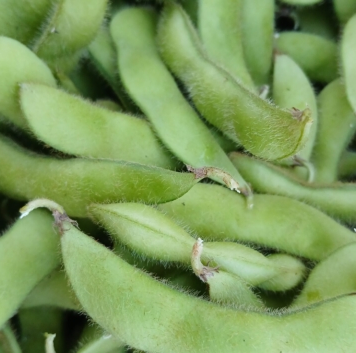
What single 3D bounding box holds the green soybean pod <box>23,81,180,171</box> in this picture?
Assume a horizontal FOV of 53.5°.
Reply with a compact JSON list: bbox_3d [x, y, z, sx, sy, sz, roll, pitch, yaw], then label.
[{"bbox_3d":[-0.026,-0.013,0.108,0.058,0.009,0.018,20,74,6],"label":"green soybean pod"}]

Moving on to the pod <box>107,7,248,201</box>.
[{"bbox_3d":[-0.003,-0.022,0.107,0.019,0.009,0.069,-27,81,-5],"label":"pod"}]

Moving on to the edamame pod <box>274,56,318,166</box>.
[{"bbox_3d":[0.039,-0.023,0.118,0.014,0.009,0.040,3,72,1],"label":"edamame pod"}]

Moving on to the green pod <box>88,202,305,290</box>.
[{"bbox_3d":[0.003,0.018,0.092,0.059,0.012,0.012,18,68,8],"label":"green pod"}]

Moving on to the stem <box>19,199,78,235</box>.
[{"bbox_3d":[-0.032,0.010,0.089,0.016,0.004,0.007,20,68,8],"label":"stem"}]

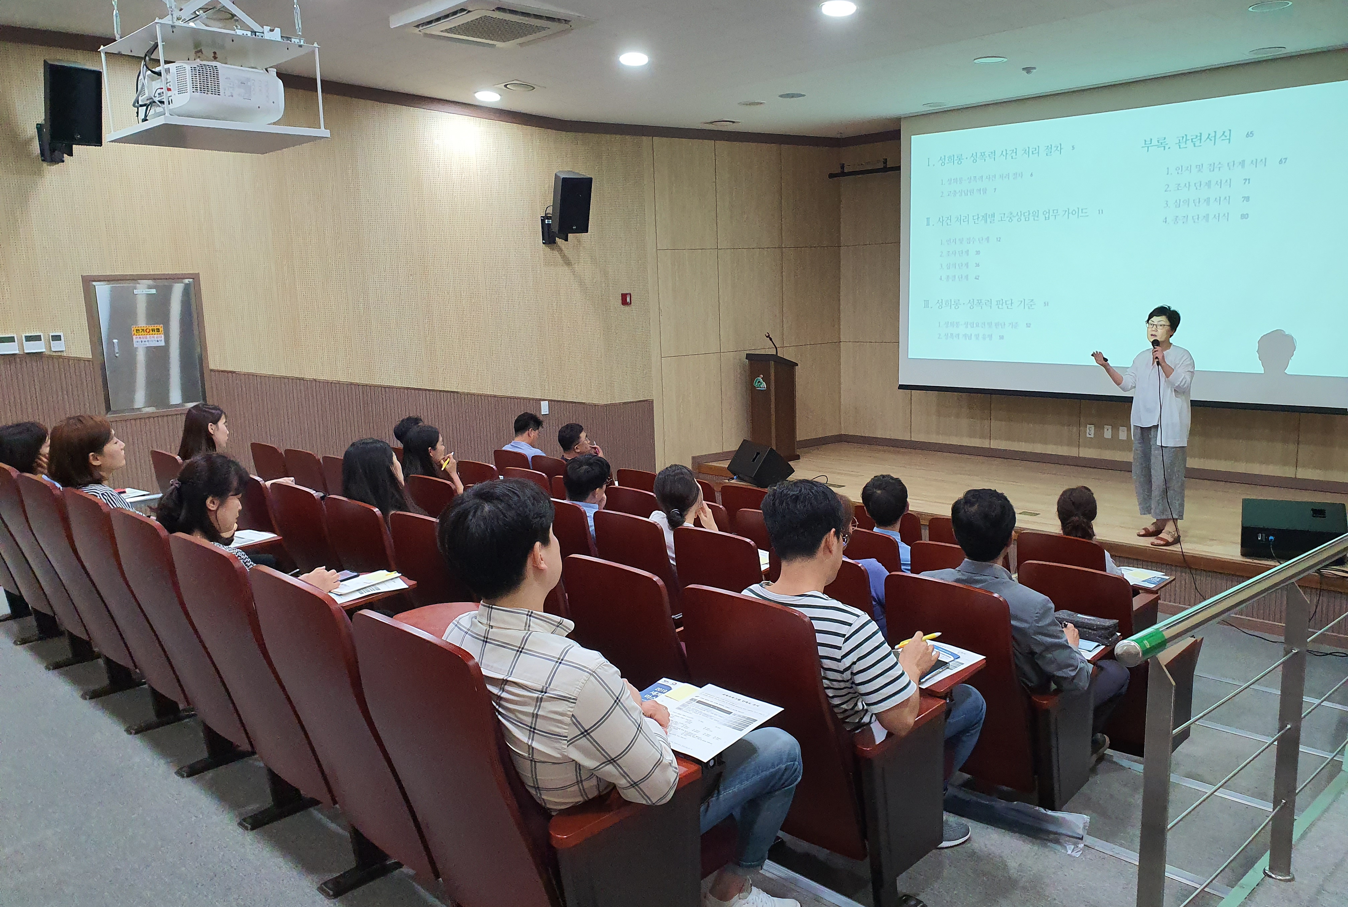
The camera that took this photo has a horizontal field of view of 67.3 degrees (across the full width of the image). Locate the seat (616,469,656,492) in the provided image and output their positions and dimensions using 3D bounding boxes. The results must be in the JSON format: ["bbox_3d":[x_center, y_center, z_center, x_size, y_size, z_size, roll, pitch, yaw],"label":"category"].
[{"bbox_3d":[-0.055,0.554,7.353,0.520,0.965,0.530,8,14,44],"label":"seat"}]

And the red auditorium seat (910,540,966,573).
[{"bbox_3d":[1.427,0.855,4.704,0.554,0.933,0.563,7,12,44],"label":"red auditorium seat"}]

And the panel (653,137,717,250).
[{"bbox_3d":[0.111,-2.607,10.208,0.760,1.081,0.050,-9,12,-34],"label":"panel"}]

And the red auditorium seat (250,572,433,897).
[{"bbox_3d":[-0.678,0.716,2.561,0.554,0.933,0.563,7,12,44],"label":"red auditorium seat"}]

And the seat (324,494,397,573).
[{"bbox_3d":[-1.044,0.605,4.230,0.520,0.965,0.570,8,14,44],"label":"seat"}]

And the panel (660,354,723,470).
[{"bbox_3d":[0.197,-0.462,10.433,0.764,1.113,0.040,-8,11,-32],"label":"panel"}]

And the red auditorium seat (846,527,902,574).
[{"bbox_3d":[1.075,0.807,5.079,0.554,0.933,0.611,7,12,44],"label":"red auditorium seat"}]

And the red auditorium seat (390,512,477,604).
[{"bbox_3d":[-0.723,0.662,3.935,0.554,0.933,0.563,7,12,44],"label":"red auditorium seat"}]

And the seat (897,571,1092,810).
[{"bbox_3d":[1.120,0.853,3.602,0.573,0.933,0.611,7,12,44],"label":"seat"}]

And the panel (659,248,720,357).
[{"bbox_3d":[0.153,-1.547,10.394,0.756,1.074,0.050,-9,12,-34],"label":"panel"}]

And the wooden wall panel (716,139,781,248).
[{"bbox_3d":[0.785,-2.664,10.490,0.831,1.062,0.040,-8,11,-32],"label":"wooden wall panel"}]

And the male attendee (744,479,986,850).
[{"bbox_3d":[0.561,0.637,2.934,0.767,1.198,0.525,-10,13,-40],"label":"male attendee"}]

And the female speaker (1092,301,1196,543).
[{"bbox_3d":[3.217,-0.199,6.941,0.430,1.610,0.600,-11,13,-41],"label":"female speaker"}]

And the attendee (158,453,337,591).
[{"bbox_3d":[-1.228,0.500,3.312,0.742,1.099,0.485,-10,13,-40],"label":"attendee"}]

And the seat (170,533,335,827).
[{"bbox_3d":[-1.001,0.652,2.882,0.520,0.965,0.580,8,14,44],"label":"seat"}]

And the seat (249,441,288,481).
[{"bbox_3d":[-2.517,0.367,7.002,0.520,0.965,0.530,8,14,44],"label":"seat"}]

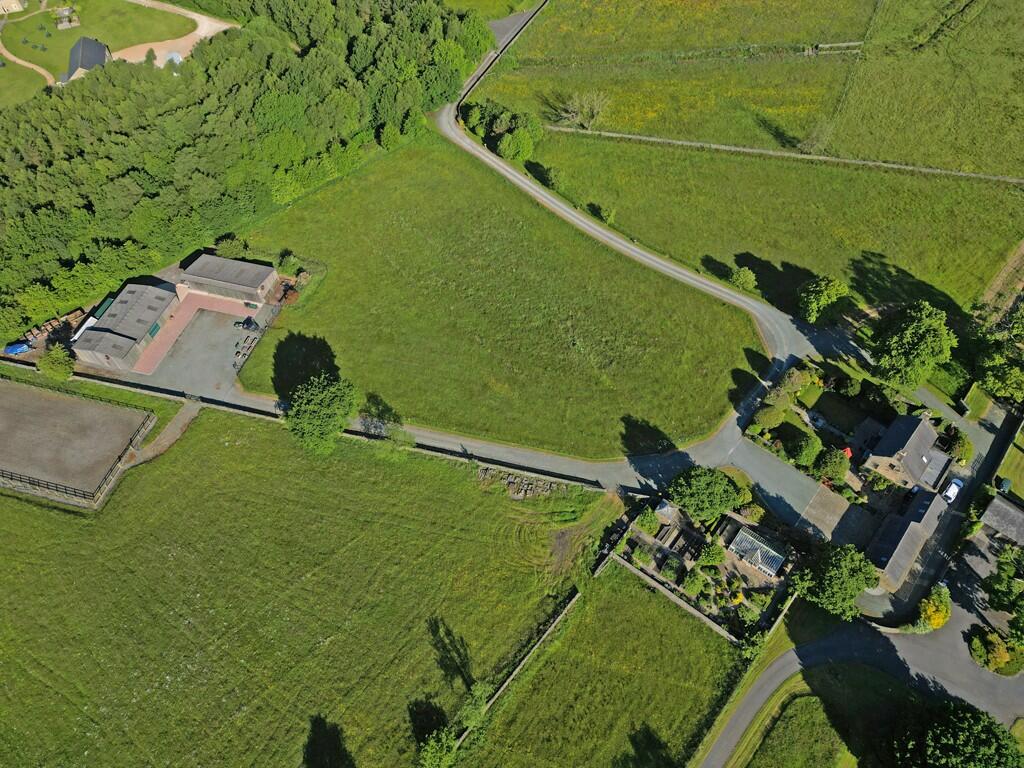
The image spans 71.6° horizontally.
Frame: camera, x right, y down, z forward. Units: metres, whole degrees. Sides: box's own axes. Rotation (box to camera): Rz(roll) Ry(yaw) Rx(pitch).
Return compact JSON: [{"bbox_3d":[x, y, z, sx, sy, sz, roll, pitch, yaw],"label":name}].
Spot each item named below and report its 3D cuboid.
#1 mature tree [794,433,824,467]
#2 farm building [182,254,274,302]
[{"bbox_3d":[50.780,11.160,121.580,5.460,4.820,5.460,0,54,0],"label":"mature tree"},{"bbox_3d":[-61.840,-23.580,157.260,17.630,4.350,7.530,12,51,10],"label":"farm building"}]

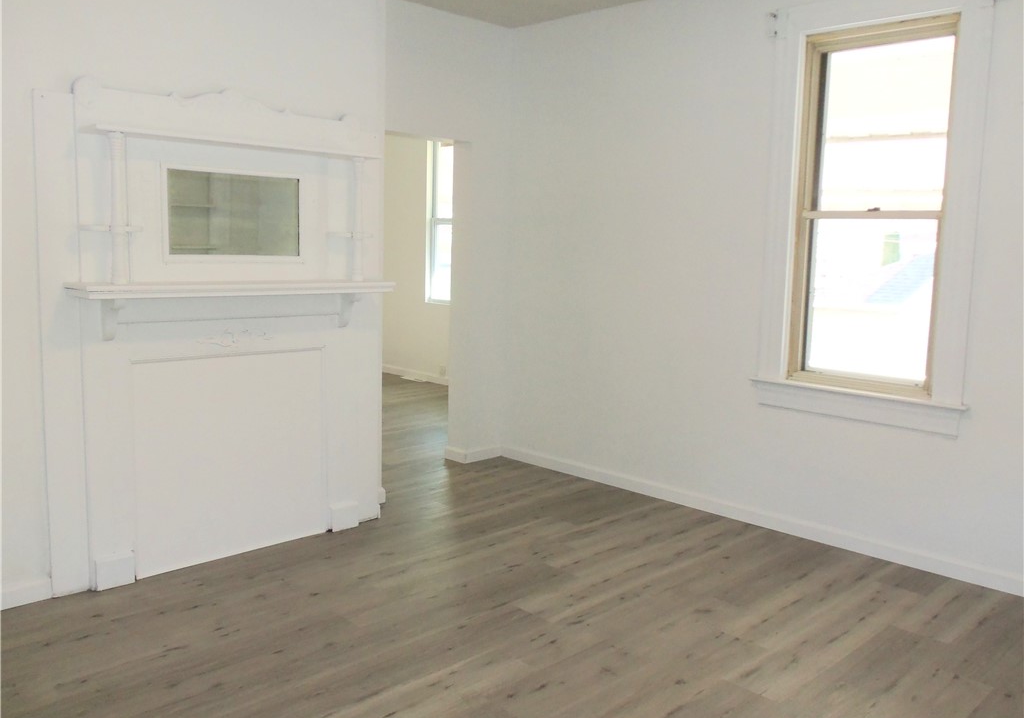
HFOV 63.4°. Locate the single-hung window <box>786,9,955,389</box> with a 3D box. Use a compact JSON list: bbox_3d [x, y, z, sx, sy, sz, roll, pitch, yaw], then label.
[{"bbox_3d":[1.683,-0.696,3.885,0.100,1.662,0.690,-5,10,-44],"label":"single-hung window"}]

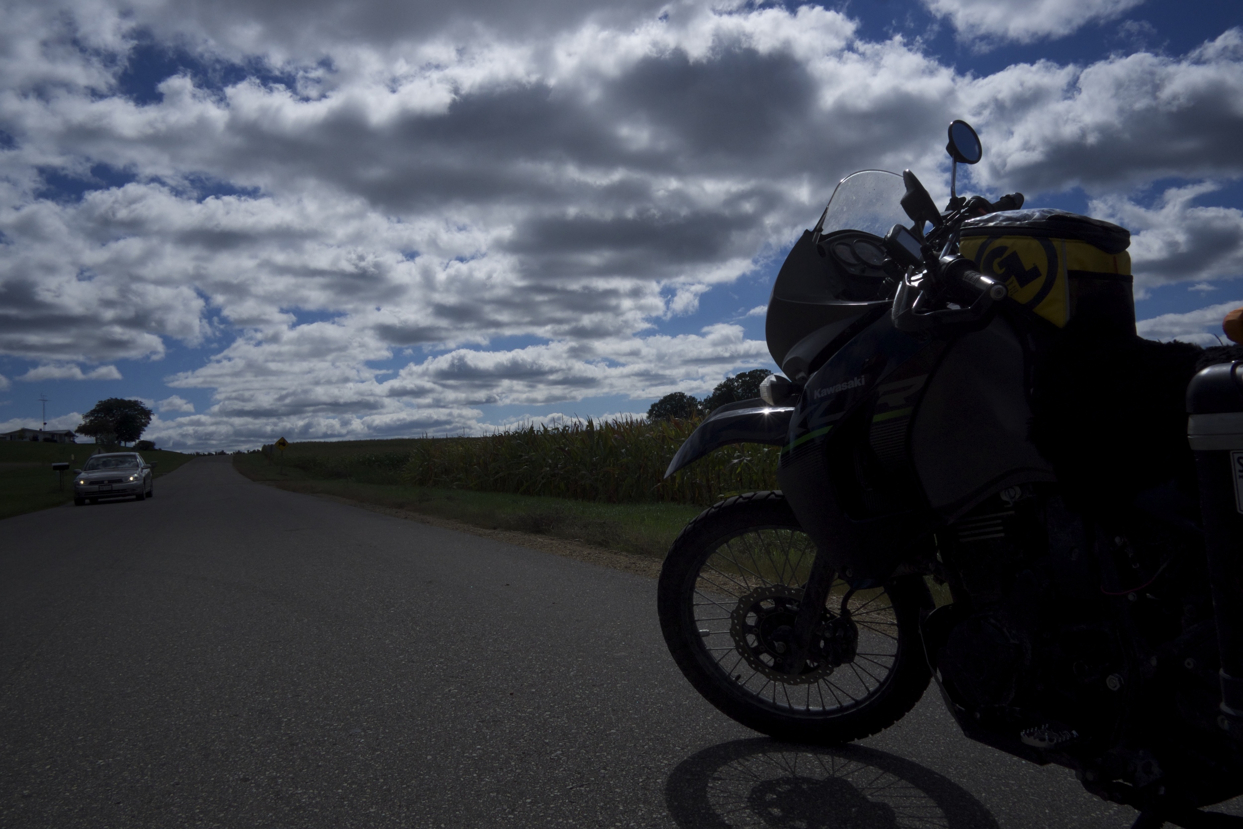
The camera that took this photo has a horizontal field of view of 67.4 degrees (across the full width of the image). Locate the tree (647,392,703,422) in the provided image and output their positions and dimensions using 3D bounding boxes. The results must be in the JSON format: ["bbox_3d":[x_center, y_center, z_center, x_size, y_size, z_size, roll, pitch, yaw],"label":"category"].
[{"bbox_3d":[9.368,-0.086,165.000,9.900,8.200,9.500,-2,-3,3],"label":"tree"}]

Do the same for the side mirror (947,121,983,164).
[{"bbox_3d":[0.791,-0.625,2.155,0.106,0.106,0.042,1,-17,-36],"label":"side mirror"}]

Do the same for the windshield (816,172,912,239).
[{"bbox_3d":[0.500,-0.433,2.003,0.290,0.170,0.125,-12,6,-40],"label":"windshield"}]

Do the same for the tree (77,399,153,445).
[{"bbox_3d":[-86.842,1.332,160.000,13.000,8.300,11.500,0,-3,-28],"label":"tree"}]

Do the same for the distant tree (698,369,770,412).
[{"bbox_3d":[18.674,-1.952,150.000,12.000,10.600,11.000,-2,-3,7],"label":"distant tree"}]

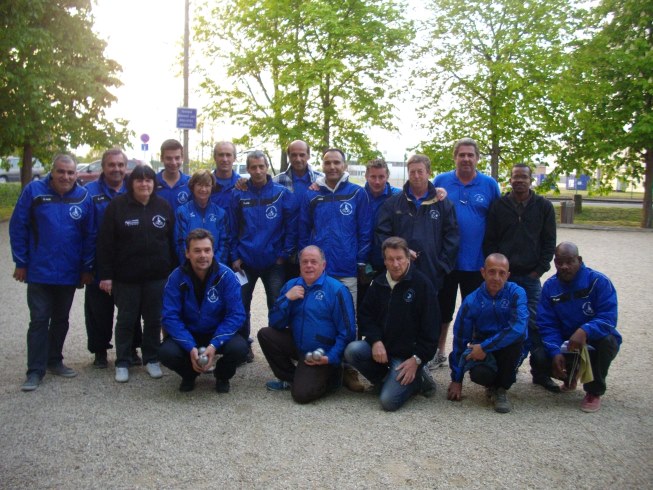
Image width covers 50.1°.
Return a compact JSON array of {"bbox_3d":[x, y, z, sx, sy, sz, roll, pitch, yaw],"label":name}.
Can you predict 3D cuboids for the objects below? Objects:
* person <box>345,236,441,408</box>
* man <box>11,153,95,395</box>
[{"bbox_3d":[0.456,0.519,4.972,0.620,1.150,0.720,3,6,18],"label":"person"},{"bbox_3d":[-2.028,0.177,5.185,0.600,1.675,0.480,0,6,-15],"label":"man"}]

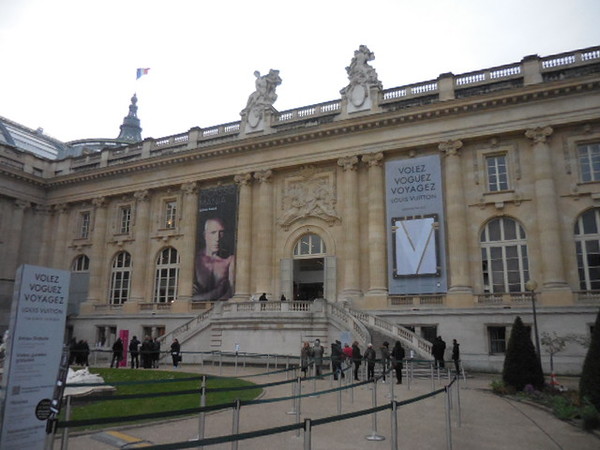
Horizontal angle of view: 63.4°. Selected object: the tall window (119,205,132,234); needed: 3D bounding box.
[{"bbox_3d":[-16.054,-0.471,44.814,1.402,2.751,0.200,-6,-13,25],"label":"tall window"}]

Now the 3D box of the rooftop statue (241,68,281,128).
[{"bbox_3d":[-3.334,-10.467,40.952,3.000,5.168,2.000,-6,-13,25],"label":"rooftop statue"}]

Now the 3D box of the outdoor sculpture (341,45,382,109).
[{"bbox_3d":[4.629,-10.785,36.056,2.850,5.700,1.800,-6,-15,25],"label":"outdoor sculpture"}]

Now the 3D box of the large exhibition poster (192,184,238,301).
[{"bbox_3d":[-6.644,1.388,38.342,3.700,9.200,0.080,-6,-15,25],"label":"large exhibition poster"}]

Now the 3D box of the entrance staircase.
[{"bbox_3d":[-1.166,6.847,30.168,18.300,4.000,5.700,-6,-15,25],"label":"entrance staircase"}]

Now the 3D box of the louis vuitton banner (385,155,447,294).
[{"bbox_3d":[7.658,0.109,32.150,3.725,9.123,0.150,-6,-13,25],"label":"louis vuitton banner"}]

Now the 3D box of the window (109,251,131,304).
[{"bbox_3d":[-15.632,4.596,42.827,2.650,4.700,0.300,-6,-15,25],"label":"window"}]

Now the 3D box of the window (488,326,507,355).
[{"bbox_3d":[11.611,6.792,28.575,0.988,1.566,0.200,-6,-13,25],"label":"window"}]

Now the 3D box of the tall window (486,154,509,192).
[{"bbox_3d":[12.502,-3.314,30.654,1.220,2.600,0.250,-6,-15,25],"label":"tall window"}]

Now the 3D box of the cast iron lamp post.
[{"bbox_3d":[9.523,4.315,19.522,0.460,4.279,0.460,-6,-13,25],"label":"cast iron lamp post"}]

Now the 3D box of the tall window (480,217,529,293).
[{"bbox_3d":[12.504,1.789,29.664,2.650,4.700,0.300,-6,-15,25],"label":"tall window"}]

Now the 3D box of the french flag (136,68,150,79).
[{"bbox_3d":[-32.657,-31.614,101.268,3.100,2.200,0.400,6,-14,-19],"label":"french flag"}]

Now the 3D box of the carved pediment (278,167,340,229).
[{"bbox_3d":[0.770,-1.915,36.453,4.907,4.347,0.600,-6,-13,25],"label":"carved pediment"}]

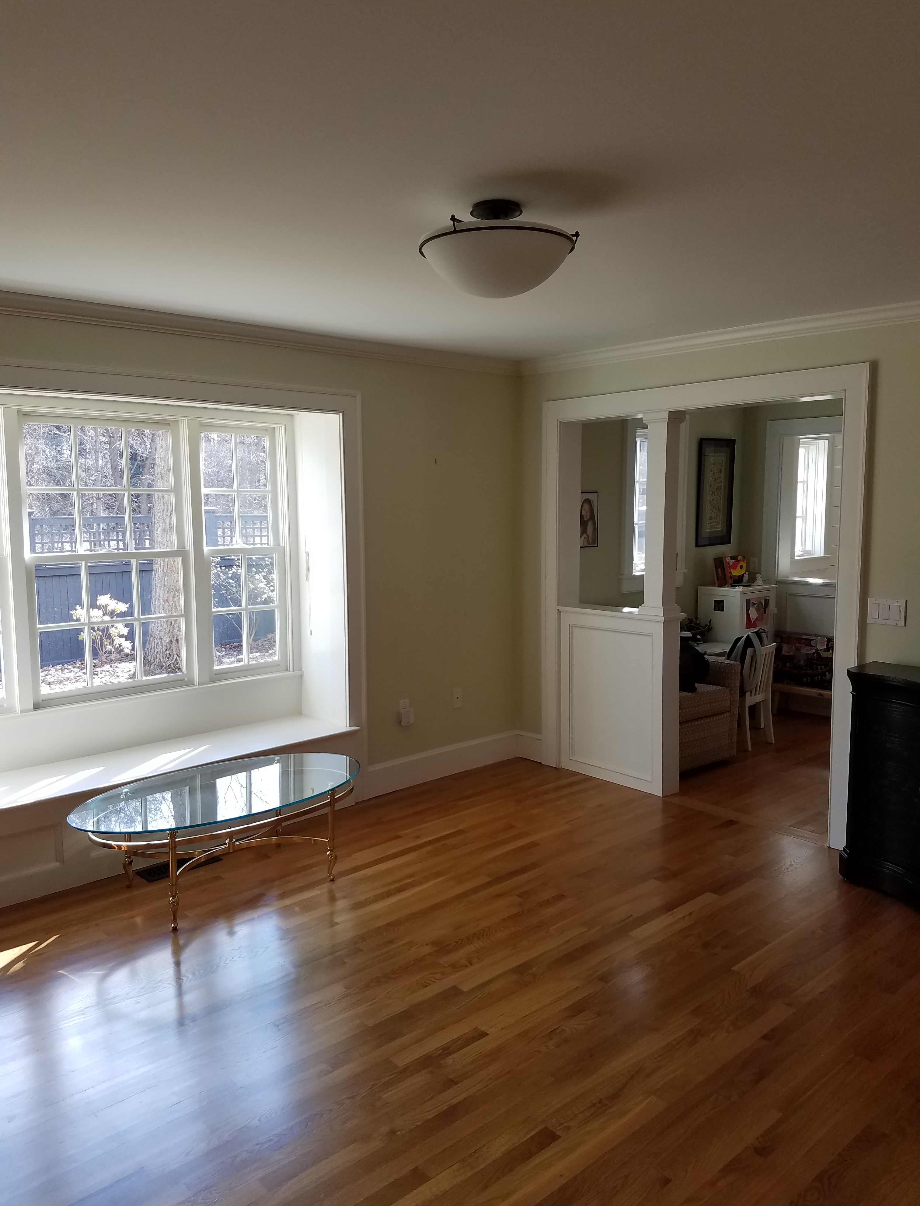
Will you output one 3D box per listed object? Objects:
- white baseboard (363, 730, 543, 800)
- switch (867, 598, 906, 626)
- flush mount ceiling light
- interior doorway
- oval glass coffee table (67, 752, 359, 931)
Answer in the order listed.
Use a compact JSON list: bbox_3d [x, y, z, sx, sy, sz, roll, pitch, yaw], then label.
[{"bbox_3d":[0.004,0.959,5.360,1.210,0.165,0.235,-7,9,-43],"label":"white baseboard"},{"bbox_3d":[1.893,0.042,4.089,0.012,0.115,0.161,-7,9,-43],"label":"switch"},{"bbox_3d":[0.103,-0.971,2.551,0.445,0.238,0.445,0,7,0],"label":"flush mount ceiling light"},{"bbox_3d":[1.213,-0.030,4.919,0.180,2.214,1.902,-7,9,-43],"label":"interior doorway"},{"bbox_3d":[-0.999,0.999,3.943,1.270,0.425,0.820,-6,9,-40],"label":"oval glass coffee table"}]

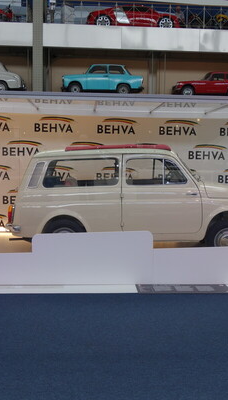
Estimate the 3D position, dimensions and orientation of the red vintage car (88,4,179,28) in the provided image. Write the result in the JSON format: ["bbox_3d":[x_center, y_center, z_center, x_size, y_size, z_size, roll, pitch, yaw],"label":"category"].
[{"bbox_3d":[0.905,-7.725,20.432,4.400,1.270,1.880,1,6,-4],"label":"red vintage car"}]

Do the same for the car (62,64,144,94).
[{"bbox_3d":[-0.500,-5.149,20.392,3.560,1.450,1.500,1,6,-4],"label":"car"}]

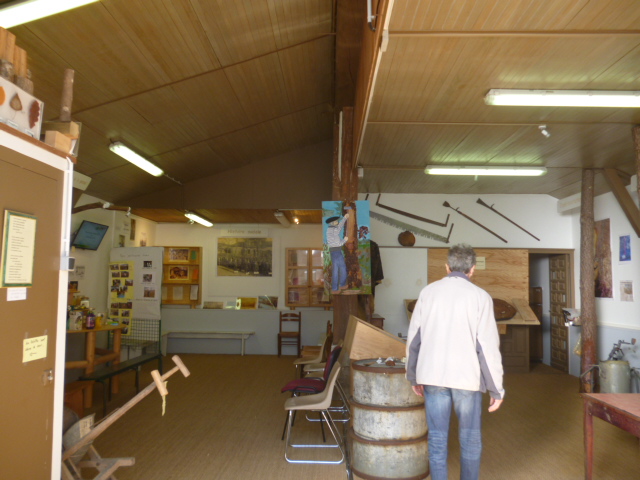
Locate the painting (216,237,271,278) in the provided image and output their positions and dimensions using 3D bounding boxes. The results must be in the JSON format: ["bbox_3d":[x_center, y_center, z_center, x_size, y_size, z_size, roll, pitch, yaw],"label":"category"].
[{"bbox_3d":[-1.497,0.317,10.231,1.100,0.770,0.040,0,-4,2],"label":"painting"}]

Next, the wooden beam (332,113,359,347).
[{"bbox_3d":[0.316,0.202,6.444,0.310,3.640,0.300,0,-4,2],"label":"wooden beam"}]

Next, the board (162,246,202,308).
[{"bbox_3d":[-2.793,0.740,10.143,0.930,1.200,0.260,0,-4,2],"label":"board"}]

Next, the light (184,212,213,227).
[{"bbox_3d":[-2.082,-0.351,8.958,0.150,0.100,1.500,0,-4,2],"label":"light"}]

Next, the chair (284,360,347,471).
[{"bbox_3d":[-0.035,1.502,4.557,0.500,0.800,0.470,0,-4,2],"label":"chair"}]

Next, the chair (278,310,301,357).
[{"bbox_3d":[-0.574,1.793,9.828,0.440,0.880,0.430,0,-4,2],"label":"chair"}]

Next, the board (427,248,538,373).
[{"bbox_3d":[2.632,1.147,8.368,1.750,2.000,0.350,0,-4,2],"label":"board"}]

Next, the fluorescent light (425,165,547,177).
[{"bbox_3d":[2.072,-0.858,6.458,1.480,0.100,0.150,0,-4,2],"label":"fluorescent light"}]

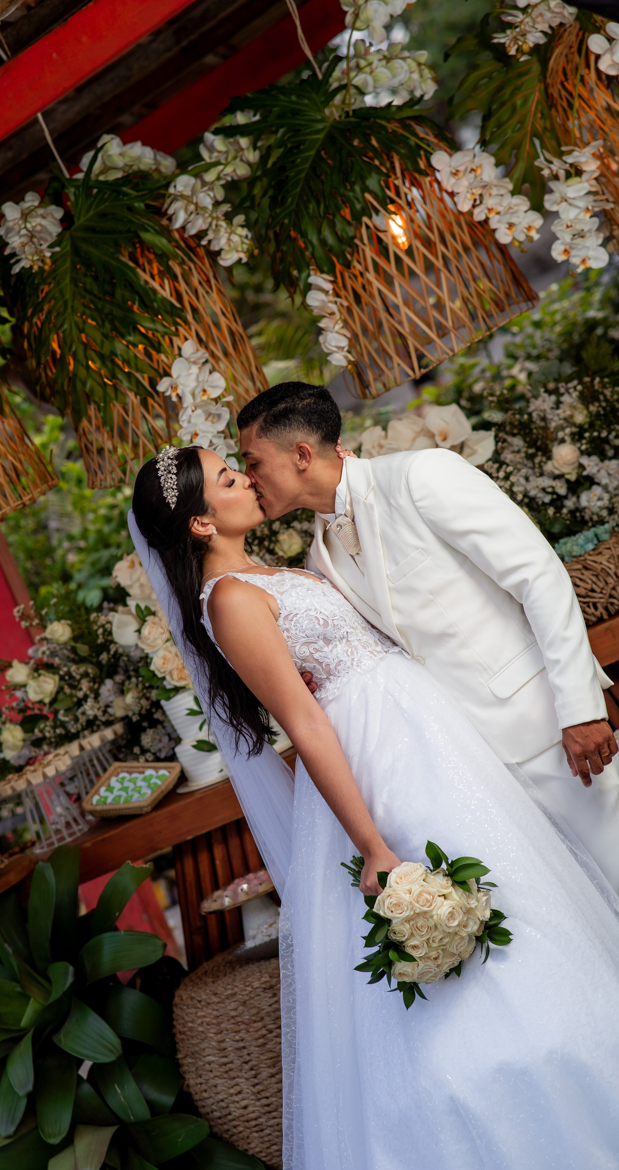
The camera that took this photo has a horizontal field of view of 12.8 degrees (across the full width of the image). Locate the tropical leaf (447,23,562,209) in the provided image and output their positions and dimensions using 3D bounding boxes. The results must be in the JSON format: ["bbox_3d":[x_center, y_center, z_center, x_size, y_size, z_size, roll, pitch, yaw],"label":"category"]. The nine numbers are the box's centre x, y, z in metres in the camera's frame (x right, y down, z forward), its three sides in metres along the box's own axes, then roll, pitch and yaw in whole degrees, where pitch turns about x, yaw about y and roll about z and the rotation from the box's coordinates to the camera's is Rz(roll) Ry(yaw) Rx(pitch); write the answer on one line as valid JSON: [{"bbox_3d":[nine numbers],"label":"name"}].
[{"bbox_3d":[0.418,-0.994,5.850,0.260,0.400,0.140,-18,8,25],"label":"tropical leaf"}]

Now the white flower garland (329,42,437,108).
[{"bbox_3d":[0.154,-1.100,5.950,0.220,0.150,0.150,-22,8,0],"label":"white flower garland"}]

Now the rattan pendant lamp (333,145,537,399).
[{"bbox_3d":[0.187,-0.771,5.950,0.440,0.530,0.440,-22,8,0],"label":"rattan pendant lamp"}]

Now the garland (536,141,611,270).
[{"bbox_3d":[0.558,-0.791,5.770,0.170,0.270,0.120,-22,8,0],"label":"garland"}]

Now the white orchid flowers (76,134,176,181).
[{"bbox_3d":[-0.430,-0.969,6.300,0.235,0.150,0.160,-24,1,0],"label":"white orchid flowers"}]

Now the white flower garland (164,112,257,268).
[{"bbox_3d":[-0.189,-0.847,5.930,0.230,0.310,0.150,-22,8,0],"label":"white flower garland"}]

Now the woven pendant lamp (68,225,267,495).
[{"bbox_3d":[-0.376,-0.560,5.950,0.430,0.530,0.430,-22,8,0],"label":"woven pendant lamp"}]

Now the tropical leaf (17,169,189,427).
[{"bbox_3d":[-0.430,-0.604,5.800,0.390,0.470,0.160,-21,8,8],"label":"tropical leaf"}]

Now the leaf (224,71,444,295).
[{"bbox_3d":[0.050,-0.853,5.770,0.470,0.420,0.200,-21,8,5],"label":"leaf"}]

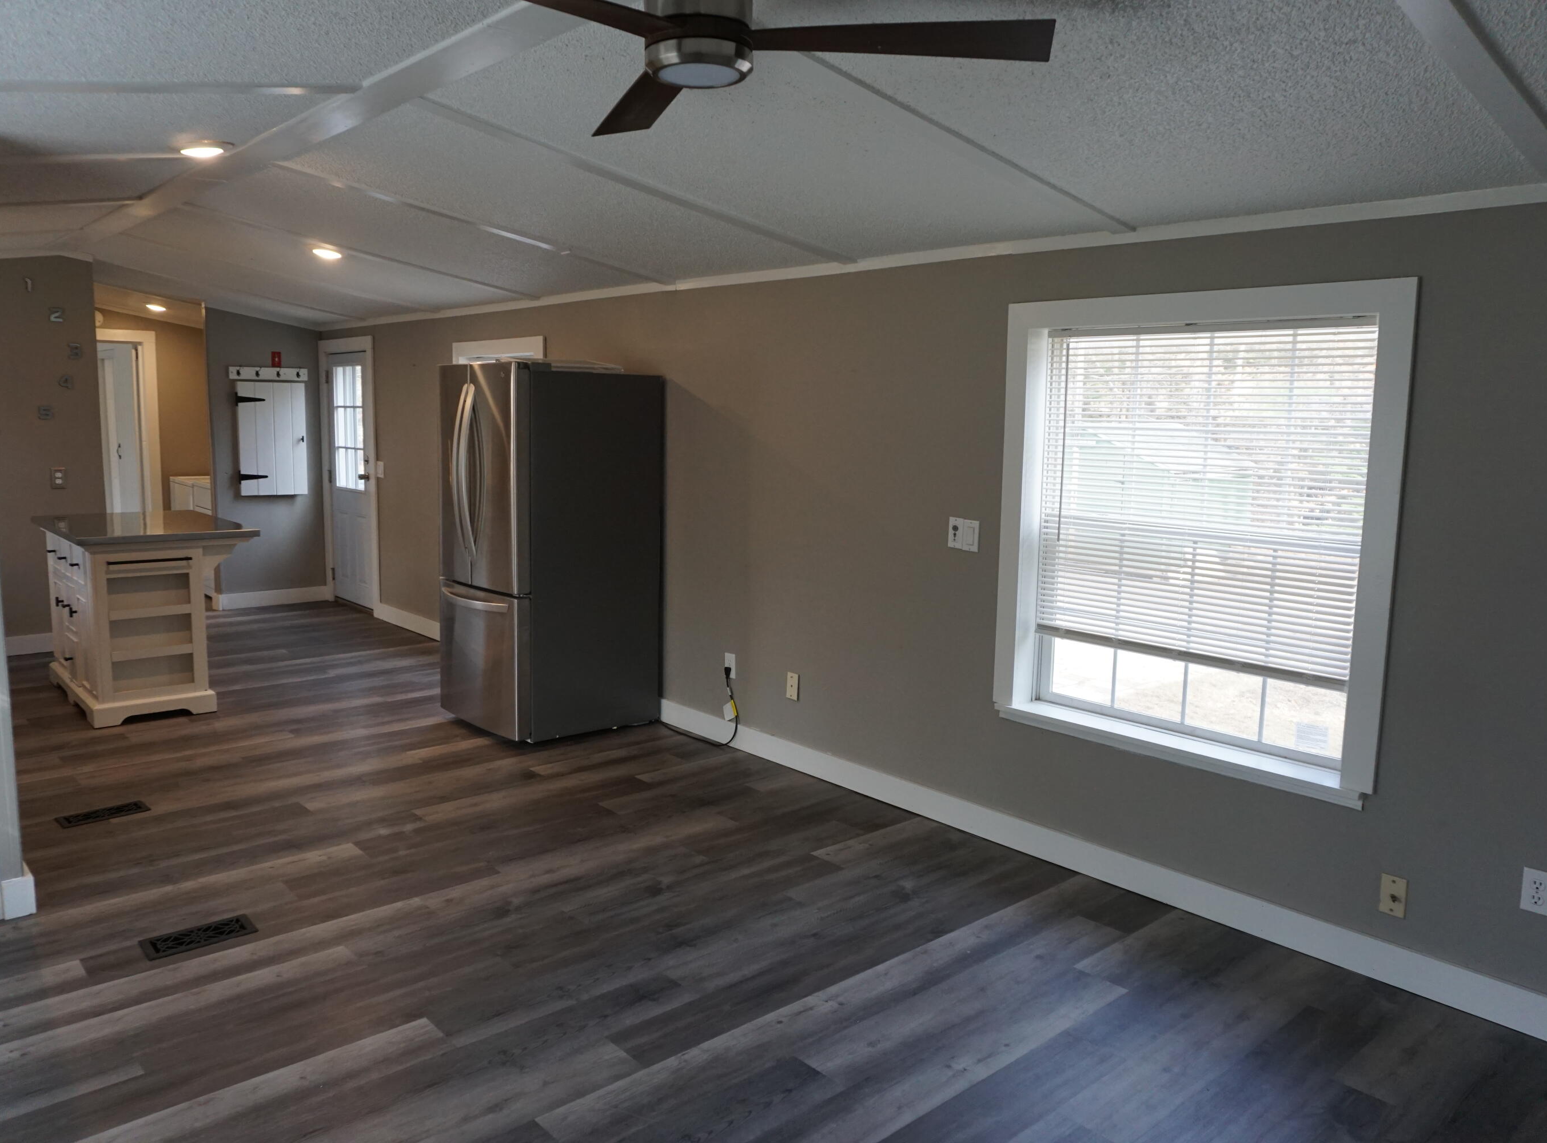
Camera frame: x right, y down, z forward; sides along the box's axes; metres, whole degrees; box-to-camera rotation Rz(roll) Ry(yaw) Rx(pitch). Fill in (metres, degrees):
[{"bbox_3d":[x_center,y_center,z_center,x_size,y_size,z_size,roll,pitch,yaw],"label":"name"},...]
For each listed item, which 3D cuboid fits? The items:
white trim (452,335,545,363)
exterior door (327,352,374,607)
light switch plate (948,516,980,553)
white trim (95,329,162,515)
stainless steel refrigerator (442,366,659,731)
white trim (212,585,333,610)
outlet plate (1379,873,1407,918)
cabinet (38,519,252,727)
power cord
[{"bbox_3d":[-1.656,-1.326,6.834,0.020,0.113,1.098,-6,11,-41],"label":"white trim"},{"bbox_3d":[-3.215,-0.690,8.713,0.045,1.939,0.768,-6,11,-41],"label":"exterior door"},{"bbox_3d":[0.710,-0.138,4.262,0.012,0.117,0.140,-6,11,-41],"label":"light switch plate"},{"bbox_3d":[-5.509,-0.903,9.372,0.889,2.130,0.131,-6,11,-41],"label":"white trim"},{"bbox_3d":[-1.147,-0.120,5.689,0.874,1.768,0.771,-6,11,-41],"label":"stainless steel refrigerator"},{"bbox_3d":[-3.906,0.206,8.934,0.844,0.117,0.017,-6,11,-41],"label":"white trim"},{"bbox_3d":[1.745,0.914,3.219,0.010,0.116,0.070,-6,11,-41],"label":"outlet plate"},{"bbox_3d":[-3.348,0.204,6.096,0.819,0.926,1.246,-6,11,-41],"label":"cabinet"},{"bbox_3d":[-0.396,0.615,5.545,0.085,0.381,0.638,-6,11,-41],"label":"power cord"}]

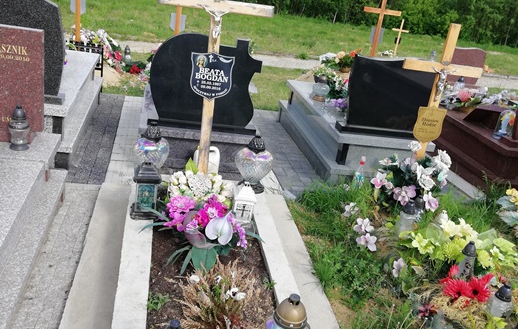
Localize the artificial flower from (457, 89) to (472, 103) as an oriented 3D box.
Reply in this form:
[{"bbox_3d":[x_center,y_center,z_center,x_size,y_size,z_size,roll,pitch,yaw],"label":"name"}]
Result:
[{"bbox_3d":[1.986,-0.657,5.207,0.140,0.130,0.120,4,21,-11],"label":"artificial flower"}]

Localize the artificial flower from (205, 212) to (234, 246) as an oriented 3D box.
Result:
[{"bbox_3d":[-0.197,0.319,2.684,0.140,0.150,0.060,4,-20,-11],"label":"artificial flower"}]

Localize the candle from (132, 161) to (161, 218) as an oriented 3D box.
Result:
[{"bbox_3d":[-0.561,0.121,2.727,0.140,0.285,0.140,4,21,-11],"label":"candle"}]

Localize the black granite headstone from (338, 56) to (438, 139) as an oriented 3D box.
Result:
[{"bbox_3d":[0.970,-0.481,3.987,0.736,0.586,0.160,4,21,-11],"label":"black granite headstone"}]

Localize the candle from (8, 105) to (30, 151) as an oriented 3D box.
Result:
[{"bbox_3d":[-1.253,-0.196,2.812,0.112,0.235,0.112,4,21,-11],"label":"candle"}]

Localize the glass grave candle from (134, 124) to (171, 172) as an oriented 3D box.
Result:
[{"bbox_3d":[-0.600,-0.024,3.017,0.240,0.335,0.140,4,21,-11],"label":"glass grave candle"}]

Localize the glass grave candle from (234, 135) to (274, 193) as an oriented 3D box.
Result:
[{"bbox_3d":[-0.014,-0.007,3.195,0.240,0.335,0.140,4,21,-11],"label":"glass grave candle"}]

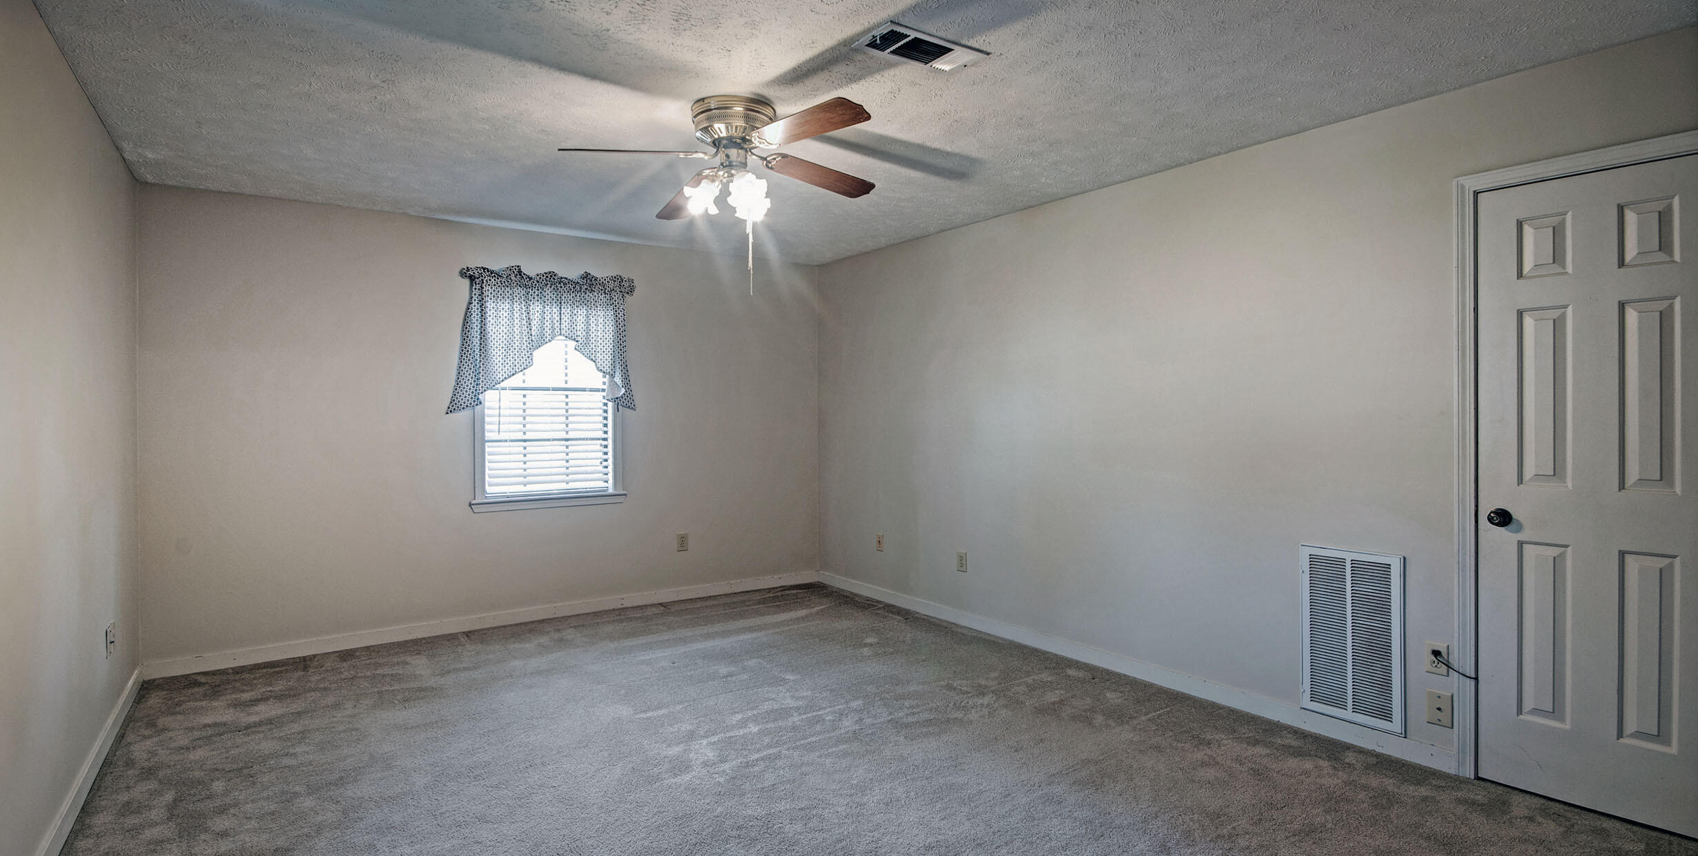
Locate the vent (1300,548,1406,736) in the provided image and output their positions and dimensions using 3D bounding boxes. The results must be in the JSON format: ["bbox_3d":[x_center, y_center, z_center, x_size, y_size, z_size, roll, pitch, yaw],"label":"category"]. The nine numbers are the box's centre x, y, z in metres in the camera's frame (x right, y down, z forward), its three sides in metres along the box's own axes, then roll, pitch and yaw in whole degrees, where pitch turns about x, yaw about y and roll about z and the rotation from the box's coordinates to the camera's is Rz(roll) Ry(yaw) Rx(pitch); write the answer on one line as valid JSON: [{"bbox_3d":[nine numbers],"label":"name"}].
[{"bbox_3d":[1.997,0.835,2.812,0.035,0.692,0.348,-1,1,-40],"label":"vent"}]

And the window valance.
[{"bbox_3d":[-1.886,-0.541,4.407,1.097,0.910,0.120,-1,1,-31],"label":"window valance"}]

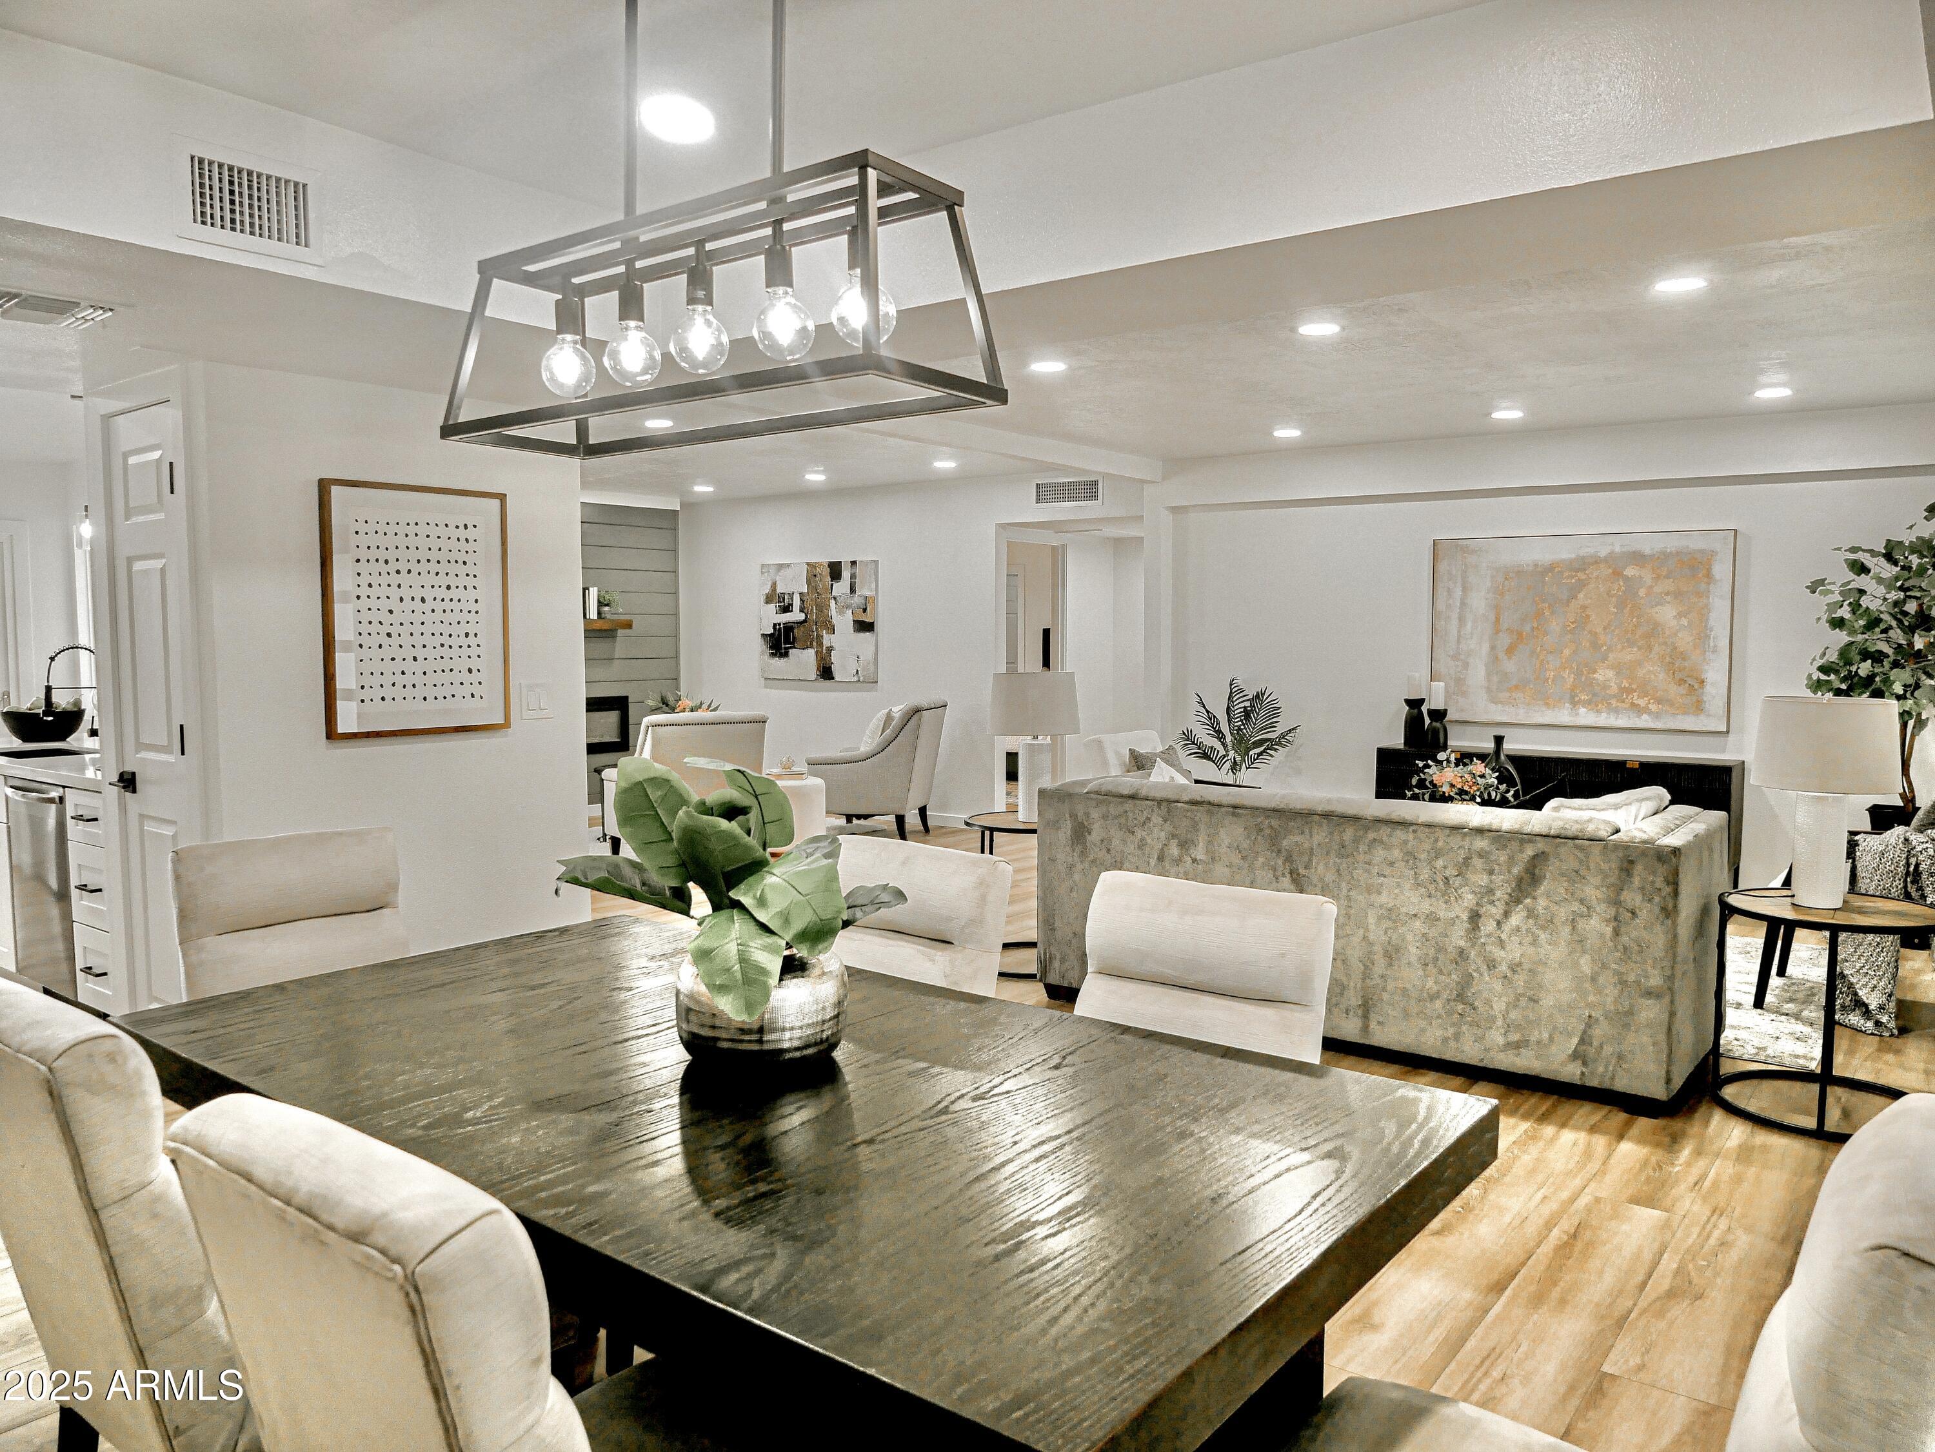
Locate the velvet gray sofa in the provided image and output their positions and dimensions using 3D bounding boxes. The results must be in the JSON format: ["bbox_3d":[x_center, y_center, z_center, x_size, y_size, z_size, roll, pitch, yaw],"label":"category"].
[{"bbox_3d":[1.434,0.660,4.837,2.140,0.780,1.010,3,5,36],"label":"velvet gray sofa"}]

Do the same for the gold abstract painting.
[{"bbox_3d":[3.274,-0.498,7.244,1.510,1.030,0.040,3,5,36],"label":"gold abstract painting"}]

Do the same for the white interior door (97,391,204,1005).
[{"bbox_3d":[-2.433,0.083,4.018,0.460,2.050,0.060,3,5,36],"label":"white interior door"}]

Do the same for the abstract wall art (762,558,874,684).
[{"bbox_3d":[-1.123,-0.773,10.145,1.155,0.895,0.040,3,5,36],"label":"abstract wall art"}]

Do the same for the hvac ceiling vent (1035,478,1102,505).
[{"bbox_3d":[0.660,-1.528,8.807,0.530,0.175,0.030,3,5,36],"label":"hvac ceiling vent"}]

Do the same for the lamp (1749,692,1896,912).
[{"bbox_3d":[2.465,0.220,3.867,0.370,0.602,0.370,3,5,36],"label":"lamp"}]

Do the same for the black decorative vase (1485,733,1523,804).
[{"bbox_3d":[2.329,0.317,5.860,0.230,0.500,0.170,3,5,37],"label":"black decorative vase"}]

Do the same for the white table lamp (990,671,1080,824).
[{"bbox_3d":[0.293,0.093,5.826,0.420,0.650,0.360,3,5,37],"label":"white table lamp"}]

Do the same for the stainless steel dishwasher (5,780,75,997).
[{"bbox_3d":[-3.266,0.607,5.178,0.600,0.830,0.610,3,5,37],"label":"stainless steel dishwasher"}]

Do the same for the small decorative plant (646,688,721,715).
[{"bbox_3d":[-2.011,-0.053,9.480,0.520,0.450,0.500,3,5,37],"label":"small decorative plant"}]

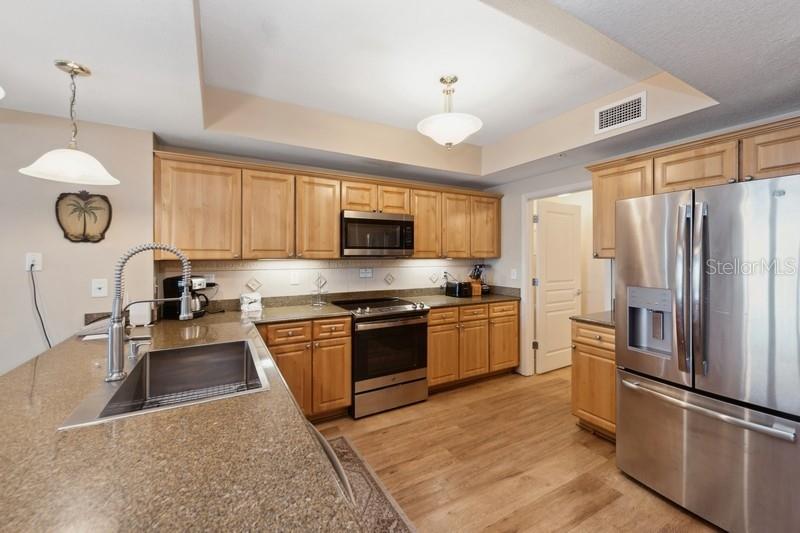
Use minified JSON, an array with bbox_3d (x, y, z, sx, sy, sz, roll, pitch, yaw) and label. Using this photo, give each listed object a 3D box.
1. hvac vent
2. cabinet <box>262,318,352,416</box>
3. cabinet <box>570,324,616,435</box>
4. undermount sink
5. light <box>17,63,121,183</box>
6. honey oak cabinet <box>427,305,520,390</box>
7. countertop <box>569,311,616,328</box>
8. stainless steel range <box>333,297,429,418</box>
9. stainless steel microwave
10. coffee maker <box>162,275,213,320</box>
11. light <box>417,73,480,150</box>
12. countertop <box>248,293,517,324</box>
[{"bbox_3d":[1.636,-1.143,2.337,0.025,0.205,0.349,-1,2,-29],"label":"hvac vent"},{"bbox_3d":[-0.894,0.867,2.780,0.759,0.834,0.633,-1,2,-29],"label":"cabinet"},{"bbox_3d":[1.762,0.876,2.472,0.618,0.834,0.437,-1,2,-29],"label":"cabinet"},{"bbox_3d":[-0.931,0.572,1.393,0.563,0.251,0.836,-1,2,-29],"label":"undermount sink"},{"bbox_3d":[-1.602,-0.700,1.527,0.342,0.545,0.342,-1,2,-29],"label":"light"},{"bbox_3d":[0.695,0.840,3.644,1.302,0.834,0.633,-1,2,-29],"label":"honey oak cabinet"},{"bbox_3d":[1.749,0.439,2.457,0.653,0.042,0.447,-1,2,-29],"label":"countertop"},{"bbox_3d":[-0.197,0.849,3.116,0.769,0.930,0.678,-1,2,-29],"label":"stainless steel range"},{"bbox_3d":[-0.280,-0.317,3.220,0.762,0.419,0.402,-1,2,-29],"label":"stainless steel microwave"},{"bbox_3d":[-1.698,0.241,2.518,0.290,0.345,0.200,1,2,18],"label":"coffee maker"},{"bbox_3d":[0.339,-1.059,2.159,0.448,0.497,0.448,0,2,0],"label":"light"},{"bbox_3d":[-0.008,0.414,3.251,2.899,0.042,0.658,-1,2,-29],"label":"countertop"}]

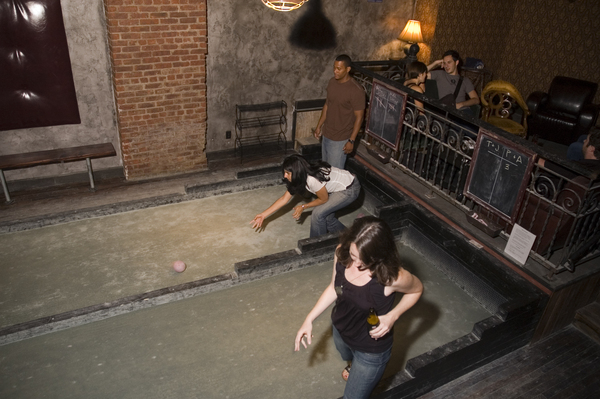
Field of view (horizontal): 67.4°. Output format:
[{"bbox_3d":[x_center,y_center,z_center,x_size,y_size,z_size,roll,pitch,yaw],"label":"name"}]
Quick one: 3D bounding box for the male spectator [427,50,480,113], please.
[{"bbox_3d":[1.732,-1.110,5.544,0.620,1.301,0.850,11,30,11],"label":"male spectator"}]

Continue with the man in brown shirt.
[{"bbox_3d":[0.428,-0.728,5.104,0.500,1.750,0.330,27,36,35],"label":"man in brown shirt"}]

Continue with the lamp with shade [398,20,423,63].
[{"bbox_3d":[1.545,-2.219,6.375,0.360,0.600,0.360,-11,33,-25],"label":"lamp with shade"}]

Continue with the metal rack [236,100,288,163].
[{"bbox_3d":[-0.529,-0.933,6.188,0.670,0.780,0.260,-11,33,-25],"label":"metal rack"}]

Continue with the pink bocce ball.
[{"bbox_3d":[-1.110,0.624,4.159,0.107,0.107,0.107,3,29,-2],"label":"pink bocce ball"}]

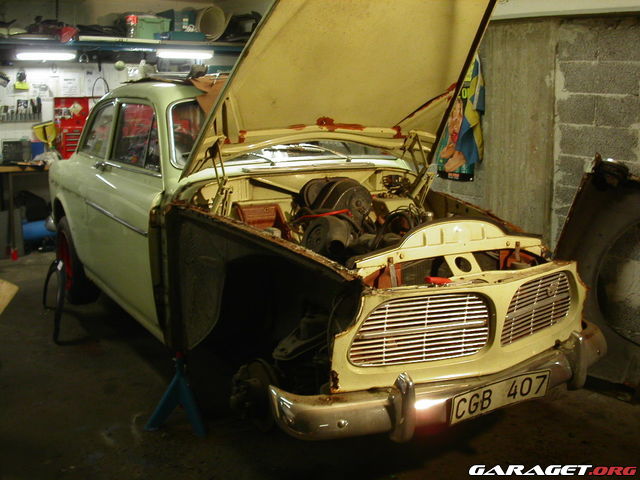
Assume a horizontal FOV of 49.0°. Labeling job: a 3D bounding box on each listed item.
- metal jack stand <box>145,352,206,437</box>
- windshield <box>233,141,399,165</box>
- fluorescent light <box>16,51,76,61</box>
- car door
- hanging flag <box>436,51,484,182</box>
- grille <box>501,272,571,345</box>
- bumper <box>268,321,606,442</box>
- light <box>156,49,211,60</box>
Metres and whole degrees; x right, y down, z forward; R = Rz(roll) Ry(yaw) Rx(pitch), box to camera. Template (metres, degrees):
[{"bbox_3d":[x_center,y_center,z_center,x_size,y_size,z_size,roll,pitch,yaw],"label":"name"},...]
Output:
[{"bbox_3d":[-0.661,0.685,3.245,0.280,0.350,0.250,-2,14,-11],"label":"metal jack stand"},{"bbox_3d":[-0.175,-0.569,3.645,1.270,0.470,0.240,-5,-29,-31],"label":"windshield"},{"bbox_3d":[-2.686,-1.812,6.900,0.570,0.090,0.100,-3,14,-15],"label":"fluorescent light"},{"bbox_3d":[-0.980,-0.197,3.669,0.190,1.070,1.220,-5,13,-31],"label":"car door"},{"bbox_3d":[1.019,-0.898,5.150,0.080,0.910,0.410,-9,17,-36],"label":"hanging flag"},{"bbox_3d":[0.831,0.255,2.678,0.520,0.235,0.060,-9,15,-43],"label":"grille"},{"bbox_3d":[0.569,0.484,2.582,1.580,0.240,0.330,-5,13,-31],"label":"bumper"},{"bbox_3d":[-1.389,-1.901,7.200,0.570,0.100,0.100,-3,14,-15],"label":"light"}]

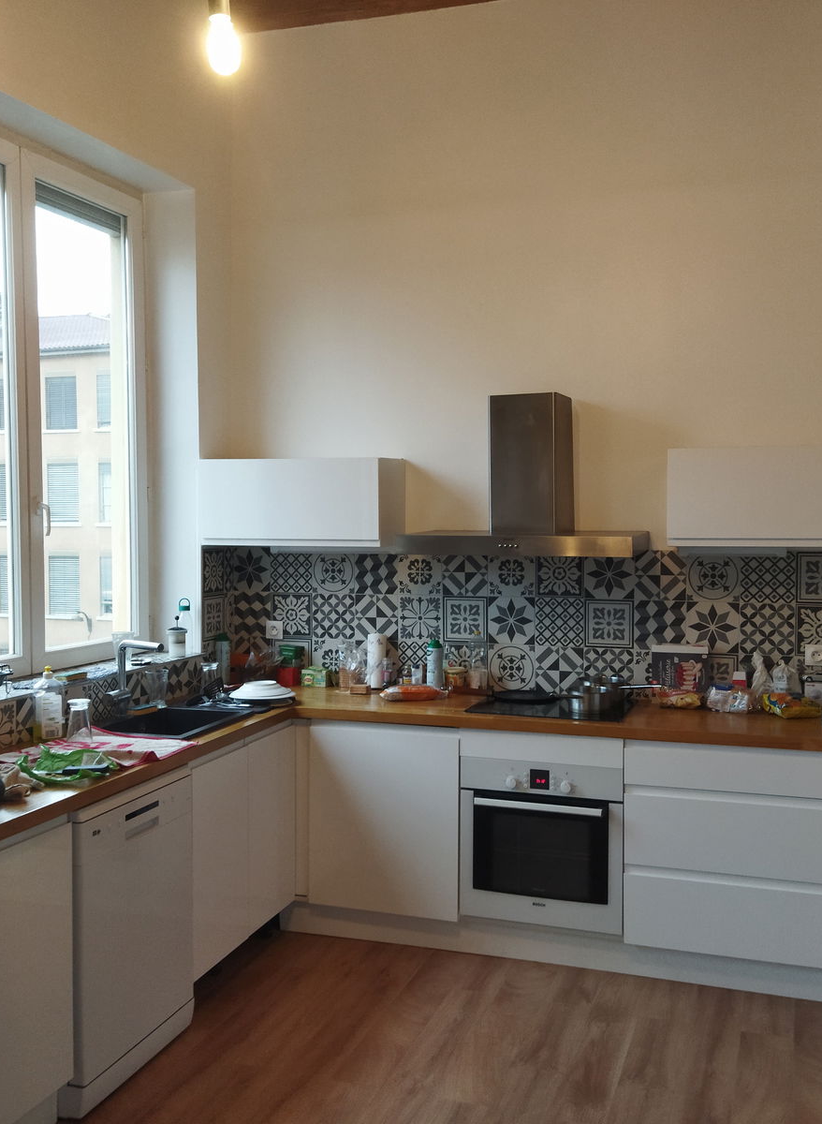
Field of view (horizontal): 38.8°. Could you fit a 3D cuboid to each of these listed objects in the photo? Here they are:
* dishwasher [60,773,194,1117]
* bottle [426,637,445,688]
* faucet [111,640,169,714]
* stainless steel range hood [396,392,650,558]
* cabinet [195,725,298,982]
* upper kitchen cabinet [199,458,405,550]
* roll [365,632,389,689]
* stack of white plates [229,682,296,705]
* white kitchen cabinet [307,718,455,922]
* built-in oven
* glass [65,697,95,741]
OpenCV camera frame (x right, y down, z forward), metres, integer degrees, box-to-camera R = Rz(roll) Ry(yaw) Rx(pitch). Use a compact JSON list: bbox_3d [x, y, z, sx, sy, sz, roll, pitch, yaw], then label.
[{"bbox_3d":[-1.079,1.084,3.576,0.597,0.850,0.597,1,4,21],"label":"dishwasher"},{"bbox_3d":[0.106,0.420,4.836,0.070,0.207,0.070,1,4,21],"label":"bottle"},{"bbox_3d":[-0.984,0.426,4.178,0.230,0.278,0.110,1,3,27],"label":"faucet"},{"bbox_3d":[0.434,-0.332,4.477,0.895,0.605,0.450,1,3,19],"label":"stainless steel range hood"},{"bbox_3d":[-0.840,0.975,4.208,0.575,0.710,0.780,1,3,19],"label":"cabinet"},{"bbox_3d":[-0.443,-0.249,4.885,0.800,0.360,0.335,1,4,21],"label":"upper kitchen cabinet"},{"bbox_3d":[-0.134,0.414,4.864,0.084,0.222,0.084,1,4,21],"label":"roll"},{"bbox_3d":[-0.569,0.506,4.558,0.260,0.065,0.260,1,3,19],"label":"stack of white plates"},{"bbox_3d":[-0.014,0.945,4.632,0.605,0.715,0.570,1,3,19],"label":"white kitchen cabinet"},{"bbox_3d":[0.547,0.991,4.413,0.597,0.592,0.550,1,3,19],"label":"built-in oven"},{"bbox_3d":[-1.097,0.525,3.880,0.086,0.135,0.086,1,4,21],"label":"glass"}]

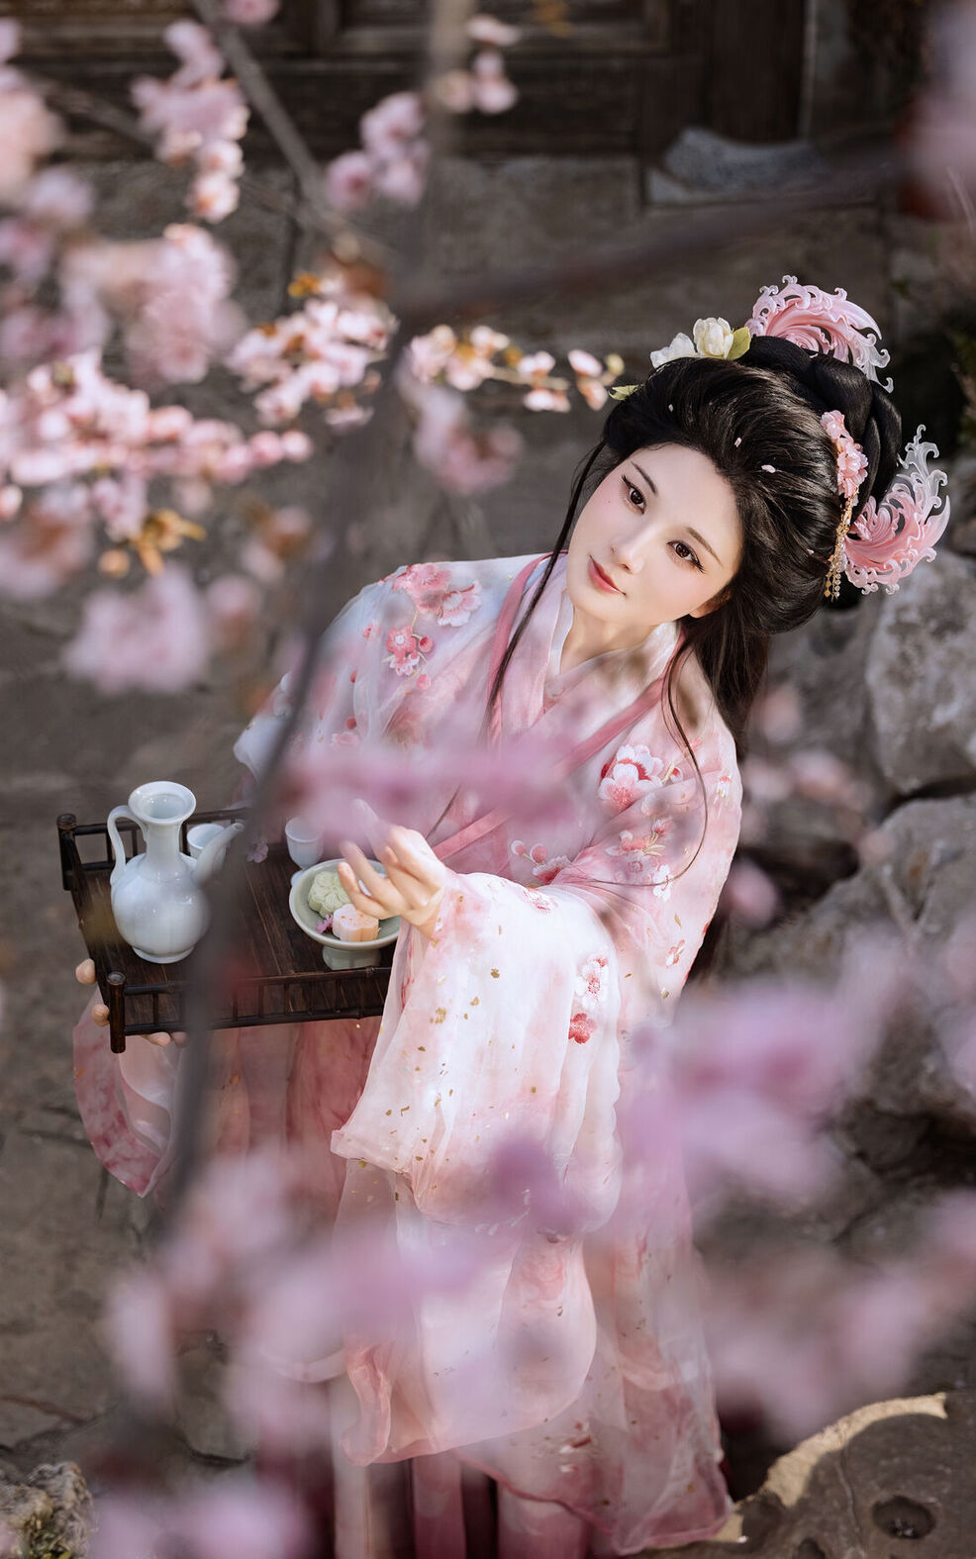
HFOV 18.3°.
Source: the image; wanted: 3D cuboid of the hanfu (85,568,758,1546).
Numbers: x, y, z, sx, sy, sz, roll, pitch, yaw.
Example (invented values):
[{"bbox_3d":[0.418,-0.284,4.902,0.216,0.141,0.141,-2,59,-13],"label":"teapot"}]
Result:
[{"bbox_3d":[-0.030,0.395,3.130,0.610,1.320,0.510,21,43,25],"label":"hanfu"}]

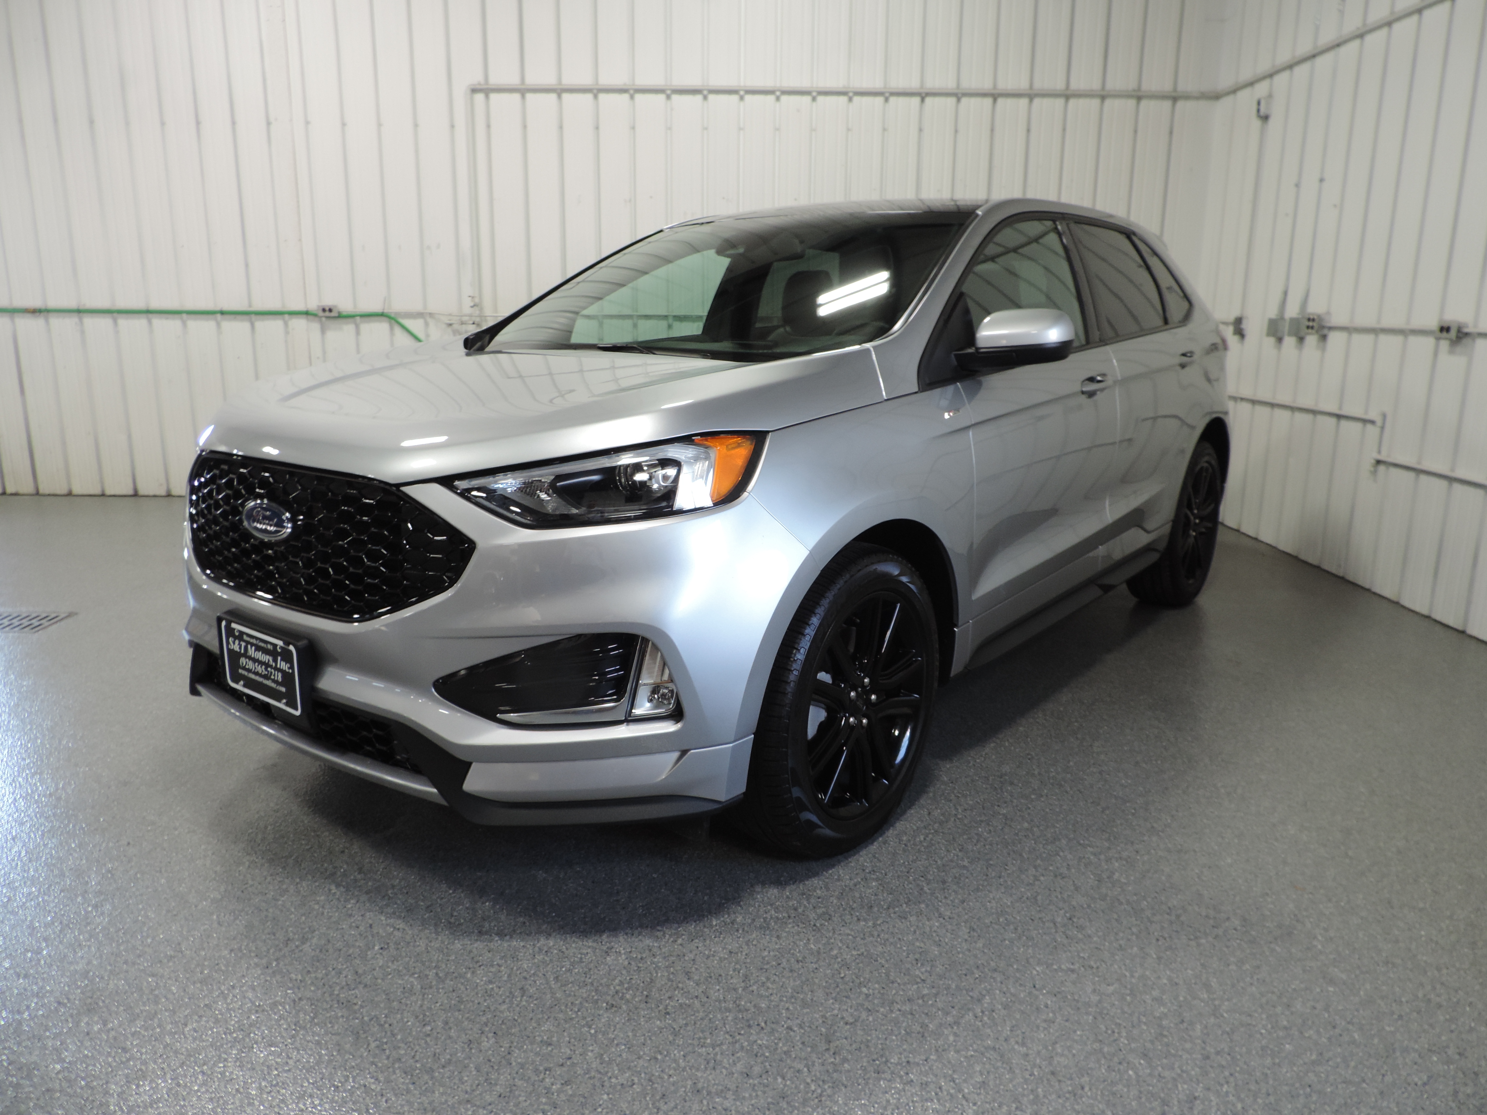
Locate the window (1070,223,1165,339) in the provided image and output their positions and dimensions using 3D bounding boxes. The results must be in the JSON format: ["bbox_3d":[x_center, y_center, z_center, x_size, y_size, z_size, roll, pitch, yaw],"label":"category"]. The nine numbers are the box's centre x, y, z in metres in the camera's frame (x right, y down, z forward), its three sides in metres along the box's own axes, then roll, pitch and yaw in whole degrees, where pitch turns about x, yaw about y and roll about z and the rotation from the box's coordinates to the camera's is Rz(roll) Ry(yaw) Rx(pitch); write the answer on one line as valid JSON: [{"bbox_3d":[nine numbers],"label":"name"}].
[{"bbox_3d":[1.346,-0.987,3.701,0.065,0.440,0.810,-17,-1,40],"label":"window"}]

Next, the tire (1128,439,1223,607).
[{"bbox_3d":[1.959,-0.168,4.674,0.245,0.750,0.750,9,16,37],"label":"tire"}]

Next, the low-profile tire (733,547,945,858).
[{"bbox_3d":[0.210,0.326,2.480,0.245,0.750,0.750,9,16,36],"label":"low-profile tire"}]

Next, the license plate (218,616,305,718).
[{"bbox_3d":[-1.025,0.233,2.204,0.310,0.160,0.025,9,16,37],"label":"license plate"}]

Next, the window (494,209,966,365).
[{"bbox_3d":[-0.081,-0.868,3.203,1.480,0.150,1.030,9,44,37],"label":"window"}]

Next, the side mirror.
[{"bbox_3d":[0.684,-0.555,2.638,0.230,0.175,0.230,9,16,37],"label":"side mirror"}]

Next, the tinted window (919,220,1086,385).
[{"bbox_3d":[0.746,-0.774,2.955,0.070,0.510,1.220,-17,-1,40],"label":"tinted window"}]

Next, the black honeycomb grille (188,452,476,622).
[{"bbox_3d":[-0.976,-0.062,2.203,1.130,0.330,0.150,9,16,37],"label":"black honeycomb grille"}]

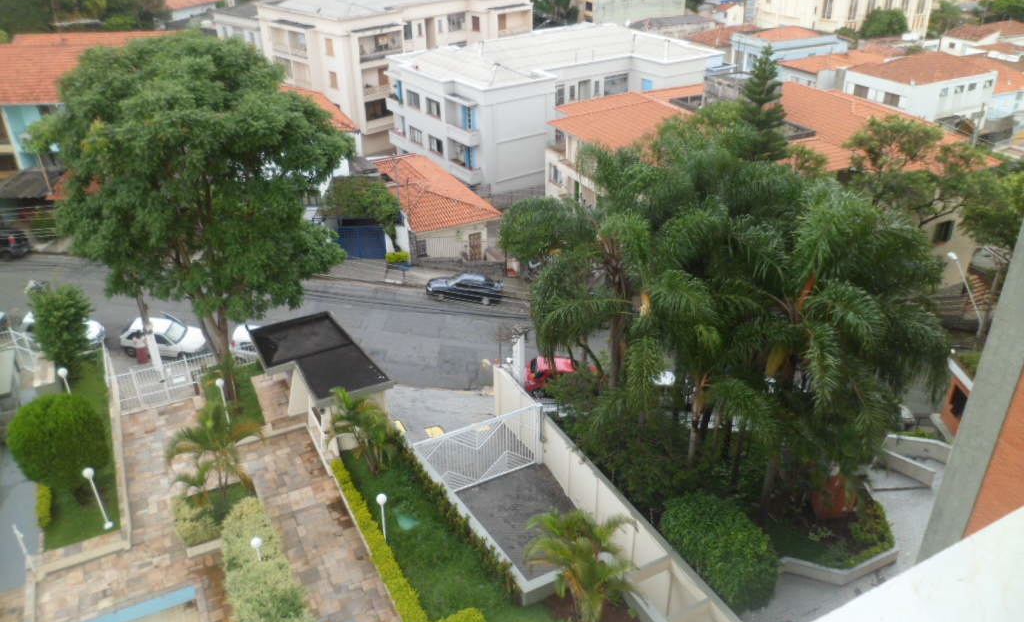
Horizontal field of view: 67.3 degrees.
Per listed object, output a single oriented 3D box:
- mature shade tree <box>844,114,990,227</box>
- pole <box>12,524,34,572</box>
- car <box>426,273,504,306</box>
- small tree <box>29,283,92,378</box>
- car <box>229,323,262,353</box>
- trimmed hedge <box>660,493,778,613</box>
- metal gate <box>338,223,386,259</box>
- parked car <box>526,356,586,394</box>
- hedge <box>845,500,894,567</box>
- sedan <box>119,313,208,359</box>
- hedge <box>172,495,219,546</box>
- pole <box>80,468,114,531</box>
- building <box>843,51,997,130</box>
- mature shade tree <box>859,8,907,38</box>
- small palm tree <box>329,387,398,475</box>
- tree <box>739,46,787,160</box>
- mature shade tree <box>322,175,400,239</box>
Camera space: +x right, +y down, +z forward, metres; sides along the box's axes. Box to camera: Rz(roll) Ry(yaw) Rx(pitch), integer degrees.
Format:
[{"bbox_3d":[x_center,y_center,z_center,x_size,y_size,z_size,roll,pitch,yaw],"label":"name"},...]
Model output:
[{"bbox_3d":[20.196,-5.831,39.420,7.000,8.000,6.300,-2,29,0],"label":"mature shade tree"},{"bbox_3d":[-14.962,7.237,23.544,0.180,1.891,0.180,-2,29,0],"label":"pole"},{"bbox_3d":[-2.472,-1.433,42.542,4.120,1.420,1.660,5,29,-1],"label":"car"},{"bbox_3d":[-19.315,0.941,32.668,2.500,4.000,2.400,-1,29,0],"label":"small tree"},{"bbox_3d":[-11.354,1.695,36.731,3.900,1.440,1.650,5,29,-1],"label":"car"},{"bbox_3d":[6.641,7.483,23.456,2.700,2.000,3.600,-15,32,-24],"label":"trimmed hedge"},{"bbox_3d":[-9.496,-4.282,48.554,3.100,2.300,0.120,-1,29,1],"label":"metal gate"},{"bbox_3d":[2.558,3.316,38.144,3.750,1.420,1.620,3,28,-6],"label":"parked car"},{"bbox_3d":[11.726,7.428,25.747,2.500,0.800,1.750,-15,31,-23],"label":"hedge"},{"bbox_3d":[-16.635,1.271,36.625,3.800,1.420,1.620,5,29,-1],"label":"sedan"},{"bbox_3d":[-10.329,6.837,25.369,1.400,0.750,1.900,-15,32,-24],"label":"hedge"},{"bbox_3d":[-13.479,6.078,24.959,0.330,2.467,0.330,-2,29,0],"label":"pole"},{"bbox_3d":[49.754,-27.293,94.538,14.800,8.300,9.800,-14,31,-22],"label":"building"},{"bbox_3d":[68.861,-52.624,142.956,8.600,6.800,8.000,-1,29,0],"label":"mature shade tree"},{"bbox_3d":[-5.135,4.339,26.790,2.400,3.410,2.300,-2,29,0],"label":"small palm tree"},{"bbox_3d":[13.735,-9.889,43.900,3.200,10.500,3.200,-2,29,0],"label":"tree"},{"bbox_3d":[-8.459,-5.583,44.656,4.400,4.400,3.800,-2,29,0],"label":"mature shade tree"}]

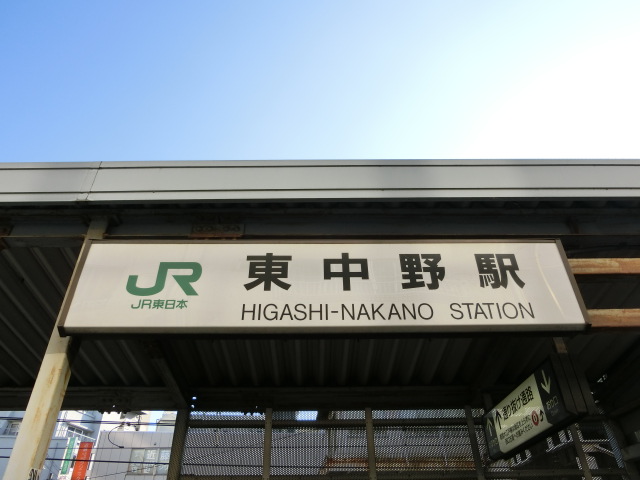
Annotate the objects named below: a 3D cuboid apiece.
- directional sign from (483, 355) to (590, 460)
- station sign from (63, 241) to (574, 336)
[{"bbox_3d":[1.489,1.262,3.315,0.157,0.356,1.409,0,-35,0],"label":"directional sign"},{"bbox_3d":[0.029,0.233,2.318,2.462,0.496,0.115,0,-35,0],"label":"station sign"}]

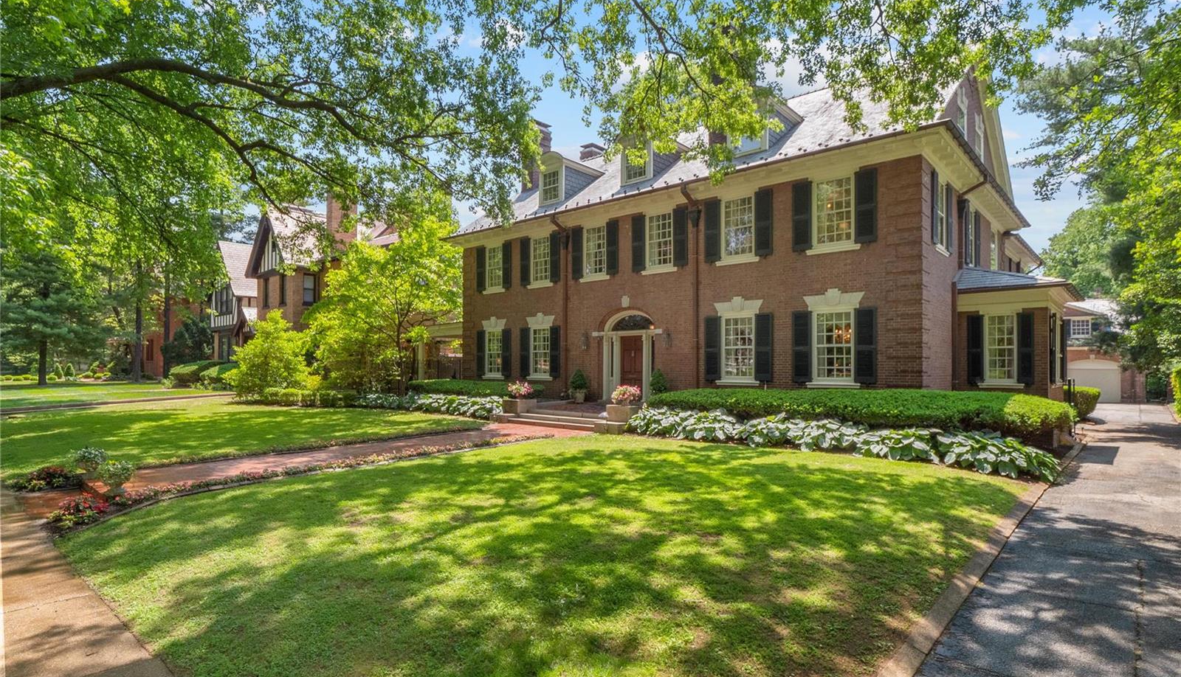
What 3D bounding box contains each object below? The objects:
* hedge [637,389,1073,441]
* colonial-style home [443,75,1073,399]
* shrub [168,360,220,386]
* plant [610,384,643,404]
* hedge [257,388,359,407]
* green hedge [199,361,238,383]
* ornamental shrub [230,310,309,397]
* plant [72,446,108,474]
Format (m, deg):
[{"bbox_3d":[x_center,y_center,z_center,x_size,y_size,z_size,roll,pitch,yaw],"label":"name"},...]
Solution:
[{"bbox_3d":[5.731,1.822,14.565,9.500,1.140,1.900,-1,-2,43],"label":"hedge"},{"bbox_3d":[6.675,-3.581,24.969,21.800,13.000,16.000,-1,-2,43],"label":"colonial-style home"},{"bbox_3d":[-24.198,2.127,36.300,2.200,1.600,2.100,-1,-2,43],"label":"shrub"},{"bbox_3d":[0.963,1.506,15.800,0.850,0.560,0.800,0,-2,0],"label":"plant"},{"bbox_3d":[-11.306,2.367,23.600,4.100,0.680,0.700,0,-2,13],"label":"hedge"},{"bbox_3d":[-21.023,2.041,33.500,2.100,1.450,2.000,-1,-2,43],"label":"green hedge"},{"bbox_3d":[-13.618,0.762,25.000,3.300,3.750,3.200,-1,-2,43],"label":"ornamental shrub"},{"bbox_3d":[-8.394,2.049,9.900,0.580,0.470,0.560,-1,-2,43],"label":"plant"}]

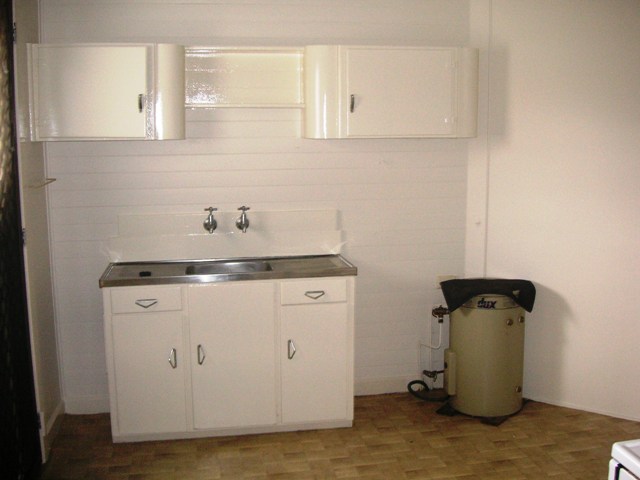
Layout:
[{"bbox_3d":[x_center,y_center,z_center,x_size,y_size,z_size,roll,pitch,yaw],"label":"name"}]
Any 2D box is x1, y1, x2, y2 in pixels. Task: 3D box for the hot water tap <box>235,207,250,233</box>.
[{"bbox_3d":[-0.442,-0.117,3.901,0.078,0.145,0.115,-2,9,-10],"label":"hot water tap"}]

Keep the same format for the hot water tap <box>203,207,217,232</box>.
[{"bbox_3d":[-0.622,-0.113,3.868,0.078,0.145,0.115,-2,9,-10],"label":"hot water tap"}]

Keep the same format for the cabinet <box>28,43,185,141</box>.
[{"bbox_3d":[-1.093,-0.767,3.594,0.775,0.488,0.320,-2,9,-10],"label":"cabinet"}]

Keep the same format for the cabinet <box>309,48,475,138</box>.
[{"bbox_3d":[0.408,-0.826,3.866,0.985,0.490,0.320,-2,9,-10],"label":"cabinet"}]

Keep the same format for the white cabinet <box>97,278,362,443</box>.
[{"bbox_3d":[-0.500,0.613,3.870,1.320,0.862,0.450,-2,9,-10],"label":"white cabinet"}]

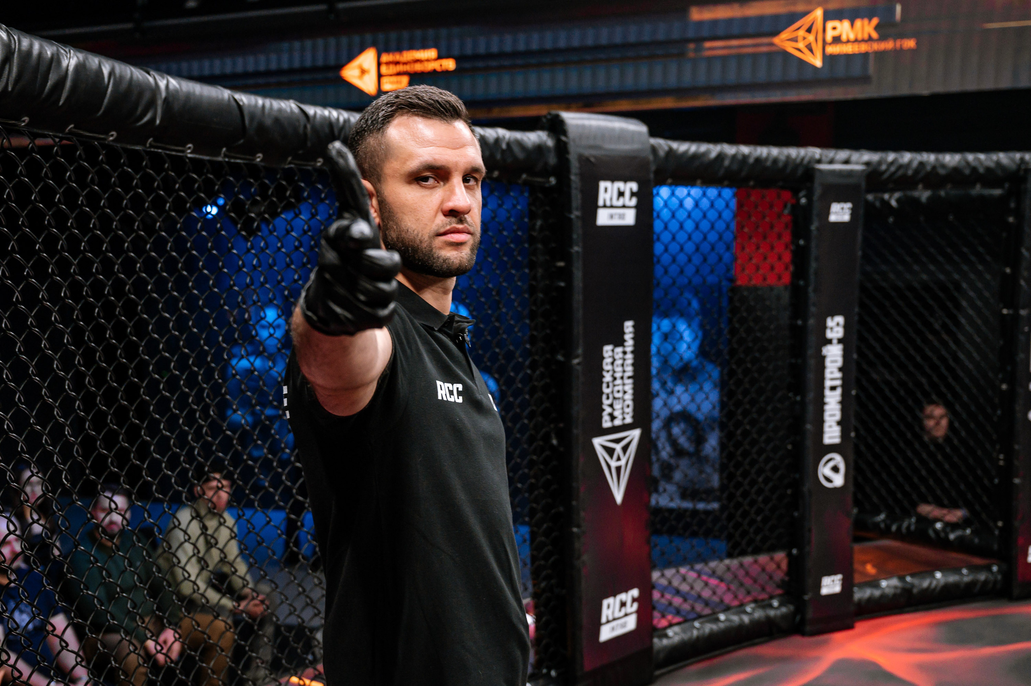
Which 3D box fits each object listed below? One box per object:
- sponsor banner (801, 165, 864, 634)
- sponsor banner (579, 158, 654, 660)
[{"bbox_3d":[1.192,0.228,3.738,0.221,1.784,0.130,-3,6,-18],"label":"sponsor banner"},{"bbox_3d":[0.322,0.232,3.169,0.312,1.657,0.040,-5,8,-37],"label":"sponsor banner"}]

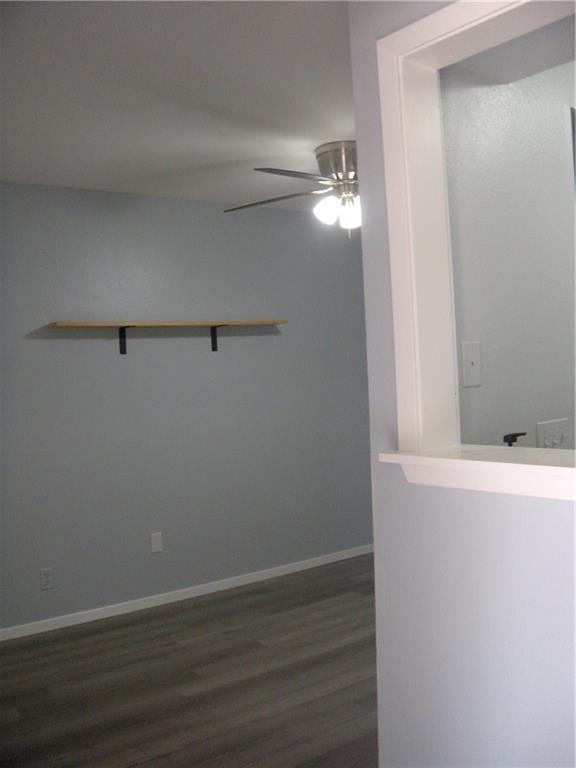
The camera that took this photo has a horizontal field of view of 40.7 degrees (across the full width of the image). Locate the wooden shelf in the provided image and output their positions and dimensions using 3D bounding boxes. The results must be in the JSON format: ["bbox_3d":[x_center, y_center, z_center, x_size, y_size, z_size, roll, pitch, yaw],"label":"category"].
[{"bbox_3d":[-0.661,-0.281,4.700,1.540,0.180,0.177,-4,1,-37],"label":"wooden shelf"}]

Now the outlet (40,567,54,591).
[{"bbox_3d":[-1.324,1.075,4.273,0.070,0.115,0.008,-4,1,-37],"label":"outlet"}]

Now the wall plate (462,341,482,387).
[{"bbox_3d":[0.472,-0.050,1.973,0.070,0.115,0.008,-4,1,-37],"label":"wall plate"}]

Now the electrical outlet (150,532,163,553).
[{"bbox_3d":[-0.788,0.956,4.680,0.070,0.114,0.008,-4,1,-37],"label":"electrical outlet"}]

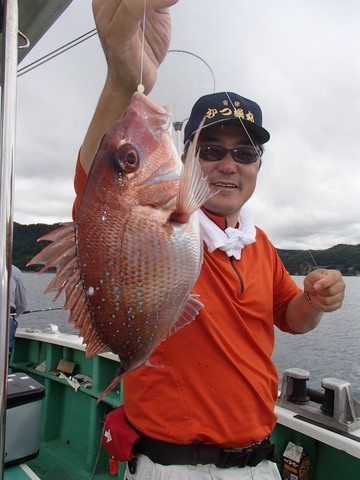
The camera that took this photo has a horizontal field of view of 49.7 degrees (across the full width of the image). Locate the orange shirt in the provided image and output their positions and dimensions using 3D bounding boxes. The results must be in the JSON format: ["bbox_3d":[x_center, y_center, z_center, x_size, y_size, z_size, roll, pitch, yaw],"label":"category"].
[{"bbox_3d":[0.008,0.133,0.860,0.480,0.570,0.310,2,-5,-18],"label":"orange shirt"}]

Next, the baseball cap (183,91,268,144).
[{"bbox_3d":[0.101,-0.271,0.860,0.180,0.130,0.250,1,-5,-8],"label":"baseball cap"}]

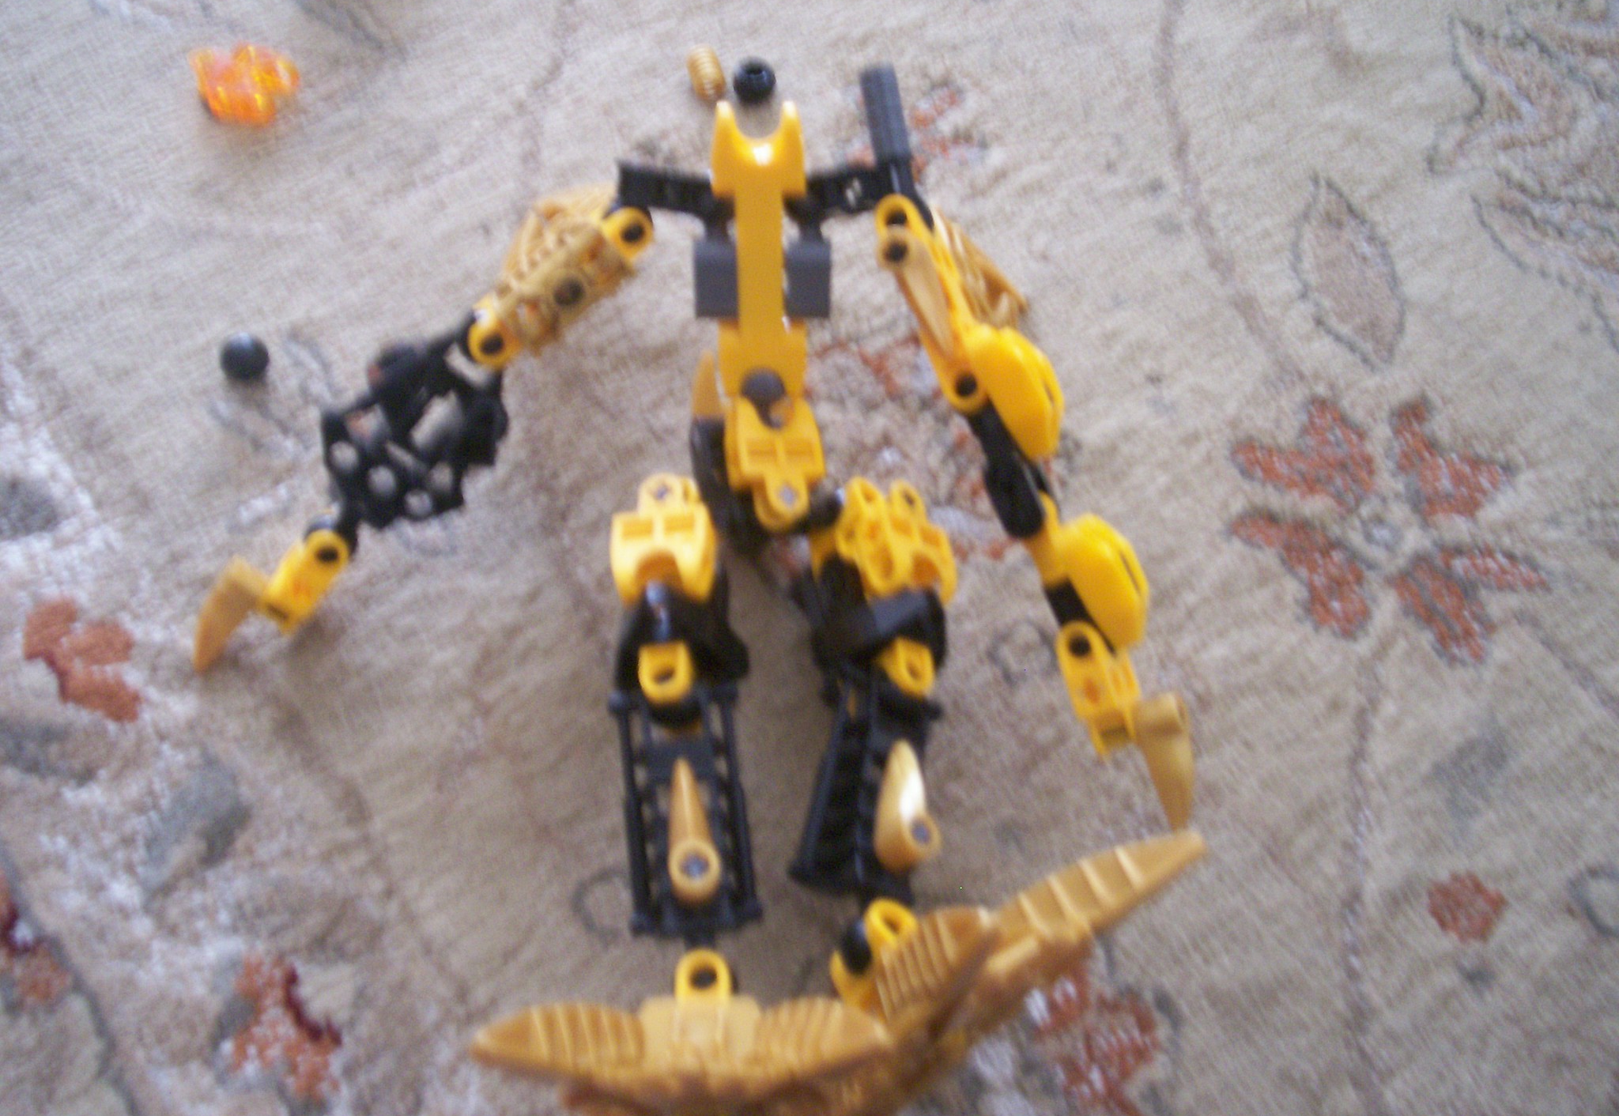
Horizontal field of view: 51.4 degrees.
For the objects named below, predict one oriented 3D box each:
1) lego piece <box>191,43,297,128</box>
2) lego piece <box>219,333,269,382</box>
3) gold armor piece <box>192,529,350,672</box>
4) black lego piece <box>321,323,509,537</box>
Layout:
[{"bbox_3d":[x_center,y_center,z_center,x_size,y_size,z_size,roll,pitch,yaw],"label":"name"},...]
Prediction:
[{"bbox_3d":[-0.133,-0.111,0.397,0.024,0.012,0.016,-5,56,-3],"label":"lego piece"},{"bbox_3d":[-0.118,-0.042,0.353,0.010,0.010,0.010,0,57,0],"label":"lego piece"},{"bbox_3d":[-0.096,0.007,0.301,0.021,0.012,0.025,7,57,4],"label":"gold armor piece"},{"bbox_3d":[-0.073,-0.024,0.312,0.029,0.013,0.044,39,80,6],"label":"black lego piece"}]

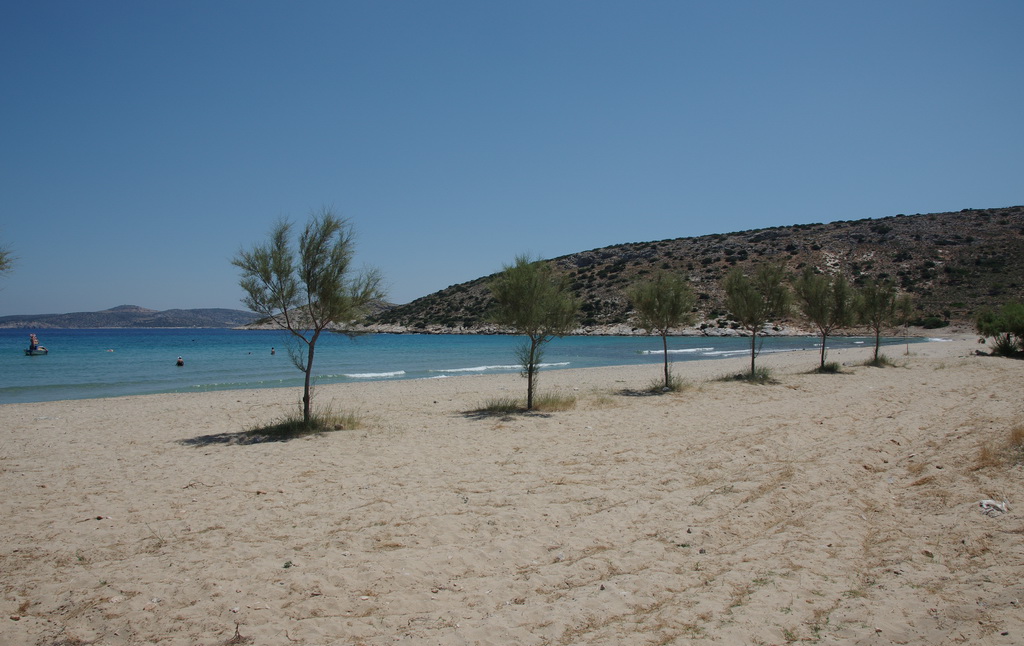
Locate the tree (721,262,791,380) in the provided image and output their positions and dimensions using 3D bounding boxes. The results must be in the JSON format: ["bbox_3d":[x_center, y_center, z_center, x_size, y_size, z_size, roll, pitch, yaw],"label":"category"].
[{"bbox_3d":[7.957,-0.114,23.095,2.210,3.710,2.210,0,0,0],"label":"tree"}]

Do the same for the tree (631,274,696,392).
[{"bbox_3d":[4.134,0.205,19.364,1.800,3.170,1.800,0,0,0],"label":"tree"}]

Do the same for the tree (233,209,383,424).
[{"bbox_3d":[-3.427,-0.109,11.892,2.460,3.620,2.310,0,0,0],"label":"tree"}]

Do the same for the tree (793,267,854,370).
[{"bbox_3d":[11.762,-0.170,26.794,2.340,3.930,2.340,0,0,0],"label":"tree"}]

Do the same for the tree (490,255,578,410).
[{"bbox_3d":[0.492,0.208,15.529,1.930,3.410,1.930,0,0,0],"label":"tree"}]

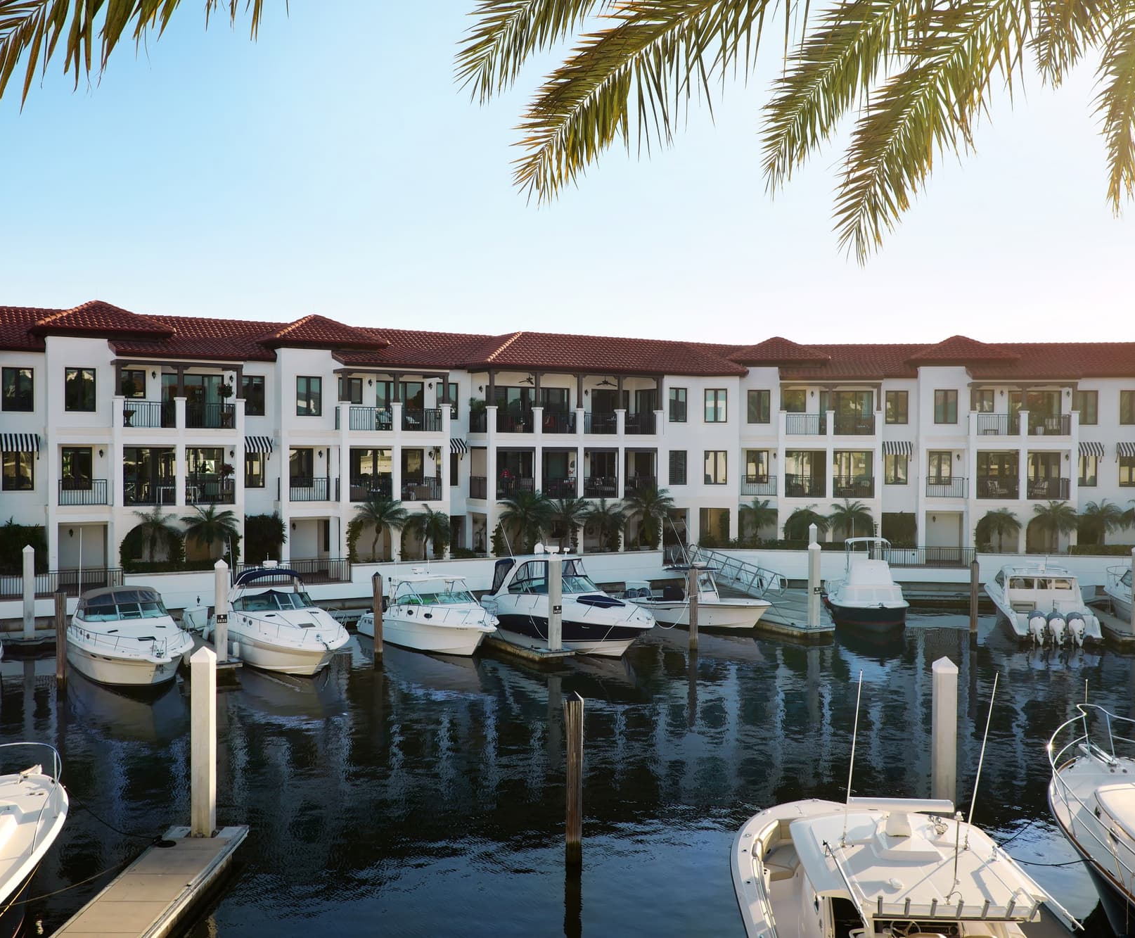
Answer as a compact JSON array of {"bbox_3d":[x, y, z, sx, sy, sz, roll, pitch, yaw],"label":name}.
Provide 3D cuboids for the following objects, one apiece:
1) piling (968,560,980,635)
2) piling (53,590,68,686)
[{"bbox_3d":[15.840,5.064,45.558,0.330,3.039,0.330,1,1,19],"label":"piling"},{"bbox_3d":[-15.433,5.140,35.700,0.330,2.920,0.330,0,1,-23],"label":"piling"}]

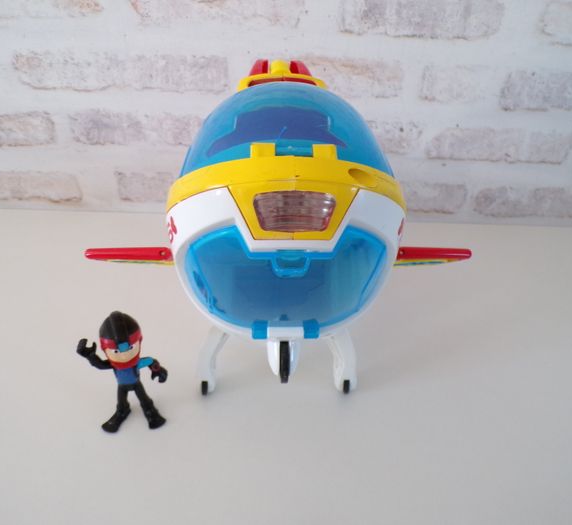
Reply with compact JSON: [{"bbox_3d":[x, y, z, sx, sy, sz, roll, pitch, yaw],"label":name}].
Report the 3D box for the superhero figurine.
[{"bbox_3d":[-0.097,0.063,0.292,0.049,0.076,0.031,-6,28,-11],"label":"superhero figurine"}]

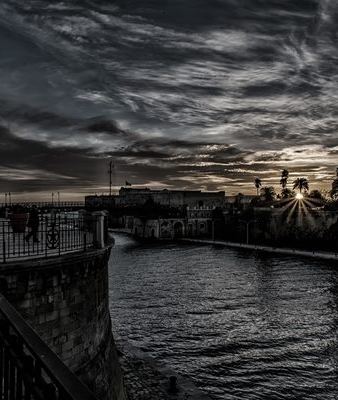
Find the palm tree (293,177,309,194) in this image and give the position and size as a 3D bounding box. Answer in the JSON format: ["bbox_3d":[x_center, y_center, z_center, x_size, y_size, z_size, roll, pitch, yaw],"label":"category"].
[{"bbox_3d":[49.300,-2.980,155.000,6.000,11.530,6.000,0,-1,0],"label":"palm tree"}]

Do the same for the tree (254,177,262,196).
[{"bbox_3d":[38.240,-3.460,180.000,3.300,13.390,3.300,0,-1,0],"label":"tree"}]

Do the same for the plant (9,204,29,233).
[{"bbox_3d":[-9.370,1.160,26.100,1.300,1.760,1.300,0,-1,0],"label":"plant"}]

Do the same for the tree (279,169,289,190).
[{"bbox_3d":[46.580,-4.840,168.000,3.800,15.730,3.800,0,-1,0],"label":"tree"}]

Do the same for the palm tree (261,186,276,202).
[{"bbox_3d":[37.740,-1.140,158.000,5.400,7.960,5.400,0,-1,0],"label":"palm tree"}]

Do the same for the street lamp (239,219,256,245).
[{"bbox_3d":[16.960,6.810,90.000,3.800,5.600,0.600,0,-1,-12],"label":"street lamp"}]

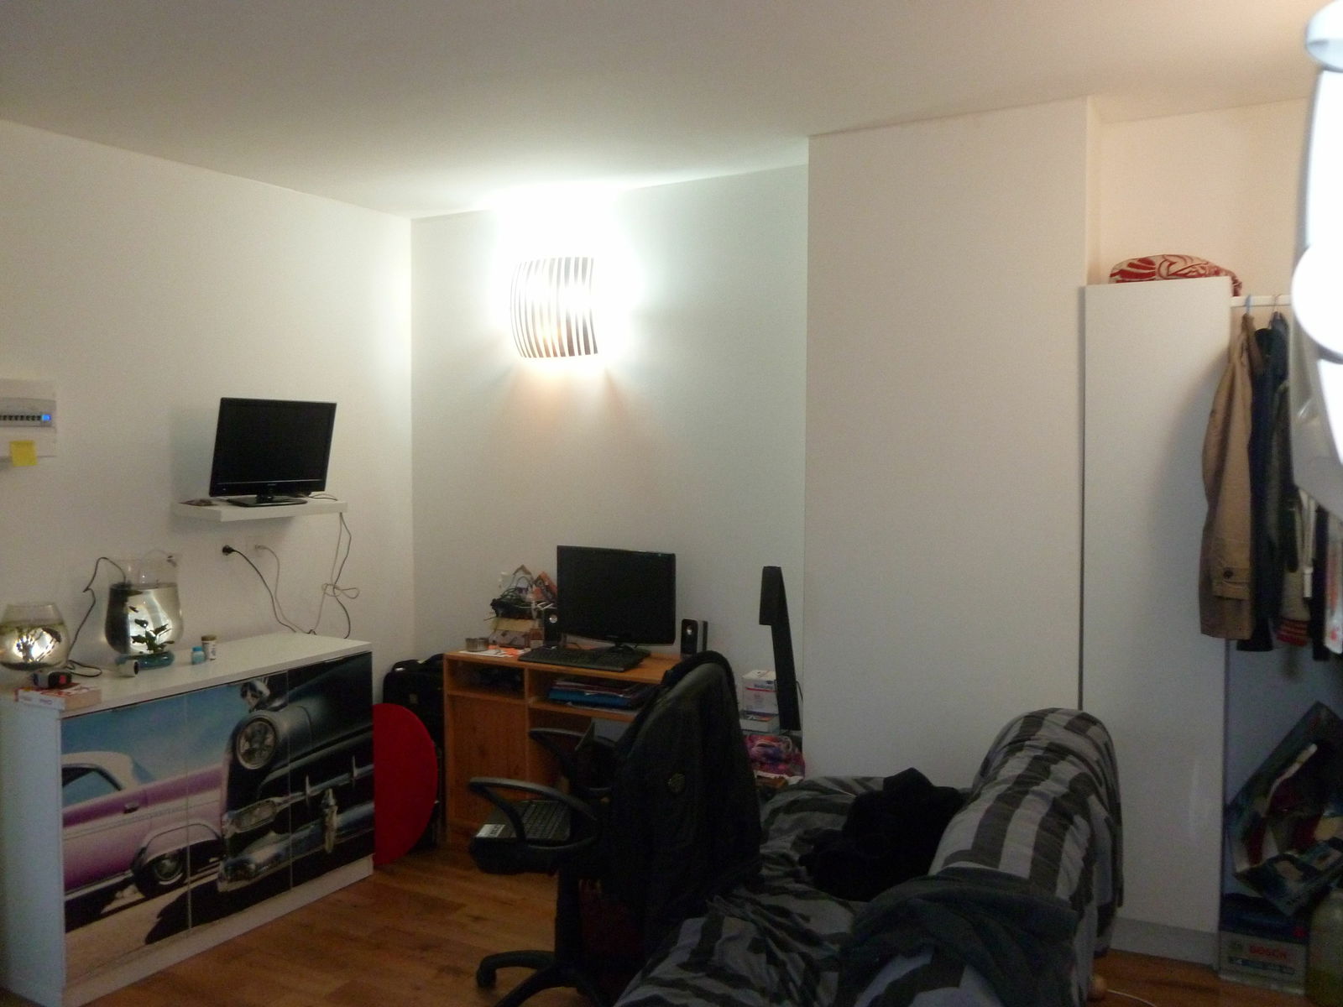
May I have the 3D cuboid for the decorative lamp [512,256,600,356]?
[{"bbox_3d":[-0.448,-0.765,4.239,0.351,0.366,0.129,2,3,31],"label":"decorative lamp"}]

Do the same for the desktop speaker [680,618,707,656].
[{"bbox_3d":[0.090,0.495,4.027,0.069,0.143,0.084,2,3,31],"label":"desktop speaker"}]

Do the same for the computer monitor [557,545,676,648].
[{"bbox_3d":[-0.202,0.367,4.075,0.535,0.396,0.198,2,3,34],"label":"computer monitor"}]

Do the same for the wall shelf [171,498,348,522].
[{"bbox_3d":[-1.456,0.027,3.876,0.259,0.038,0.544,2,3,31],"label":"wall shelf"}]

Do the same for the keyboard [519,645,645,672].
[{"bbox_3d":[-0.321,0.555,3.924,0.446,0.030,0.178,2,3,31],"label":"keyboard"}]

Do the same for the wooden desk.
[{"bbox_3d":[-0.306,0.933,4.032,0.990,0.731,0.470,2,3,31],"label":"wooden desk"}]

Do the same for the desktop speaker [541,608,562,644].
[{"bbox_3d":[-0.442,0.485,4.272,0.069,0.143,0.084,2,3,31],"label":"desktop speaker"}]

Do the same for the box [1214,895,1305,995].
[{"bbox_3d":[1.685,1.252,3.090,0.210,0.176,0.174,1,3,29],"label":"box"}]

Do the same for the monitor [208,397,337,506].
[{"bbox_3d":[-1.411,-0.179,3.885,0.188,0.376,0.525,1,3,27],"label":"monitor"}]

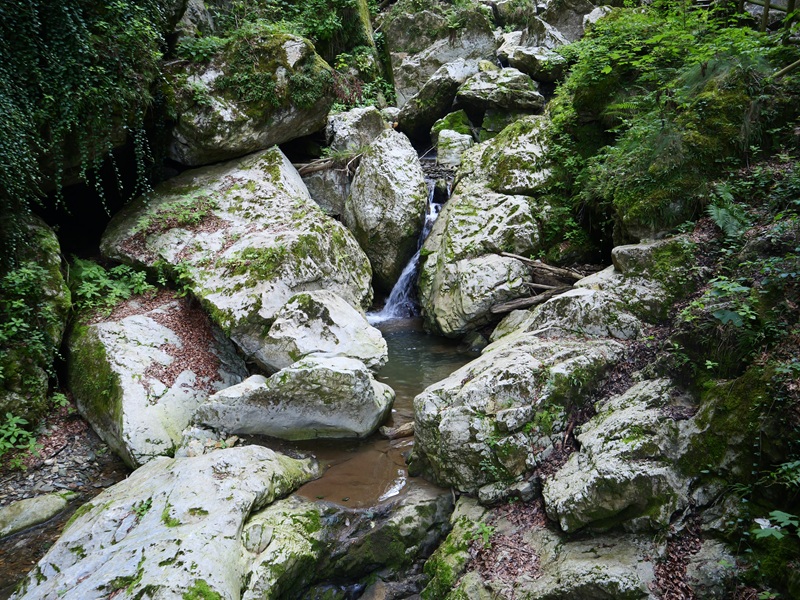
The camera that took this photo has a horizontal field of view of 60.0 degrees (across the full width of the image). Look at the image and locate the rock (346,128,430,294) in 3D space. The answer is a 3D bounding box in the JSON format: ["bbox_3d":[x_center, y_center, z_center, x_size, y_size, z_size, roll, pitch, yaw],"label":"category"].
[{"bbox_3d":[-0.235,-1.487,11.700,1.303,2.725,1.400,-6,19,-19],"label":"rock"}]

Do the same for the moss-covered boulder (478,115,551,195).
[{"bbox_3d":[1.914,-2.376,11.400,1.202,1.295,1.200,5,19,14],"label":"moss-covered boulder"}]

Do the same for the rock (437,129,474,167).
[{"bbox_3d":[1.014,-2.793,12.700,0.686,0.671,0.600,0,18,0],"label":"rock"}]

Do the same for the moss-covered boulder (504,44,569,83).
[{"bbox_3d":[2.909,-4.989,14.700,1.281,0.719,1.100,3,18,10],"label":"moss-covered boulder"}]

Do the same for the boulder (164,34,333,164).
[{"bbox_3d":[-2.374,-3.235,11.200,2.527,2.069,2.100,-3,18,-10],"label":"boulder"}]

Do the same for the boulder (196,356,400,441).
[{"bbox_3d":[-1.157,1.092,7.750,2.189,0.789,1.000,-2,18,-5],"label":"boulder"}]

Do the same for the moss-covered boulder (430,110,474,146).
[{"bbox_3d":[1.004,-3.232,13.300,0.833,0.774,0.750,0,18,0],"label":"moss-covered boulder"}]

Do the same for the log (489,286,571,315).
[{"bbox_3d":[1.979,-0.019,10.300,1.511,0.150,0.160,-13,22,-24],"label":"log"}]

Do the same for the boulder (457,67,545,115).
[{"bbox_3d":[1.959,-4.089,13.600,1.694,0.858,1.300,2,18,5],"label":"boulder"}]

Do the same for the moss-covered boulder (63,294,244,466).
[{"bbox_3d":[-2.614,0.837,7.700,1.855,1.665,2.000,-6,19,-17],"label":"moss-covered boulder"}]

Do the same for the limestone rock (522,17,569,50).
[{"bbox_3d":[3.272,-5.968,15.600,0.986,0.748,0.900,6,19,19],"label":"limestone rock"}]

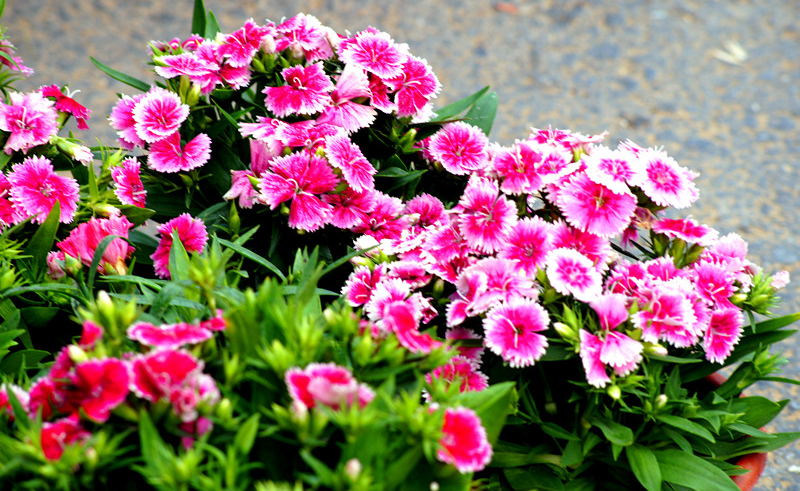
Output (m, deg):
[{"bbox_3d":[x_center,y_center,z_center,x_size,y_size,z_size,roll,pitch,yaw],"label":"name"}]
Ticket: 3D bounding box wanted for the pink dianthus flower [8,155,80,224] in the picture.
[{"bbox_3d":[-0.187,-0.029,2.450,0.037,0.016,0.037,3,79,4],"label":"pink dianthus flower"}]

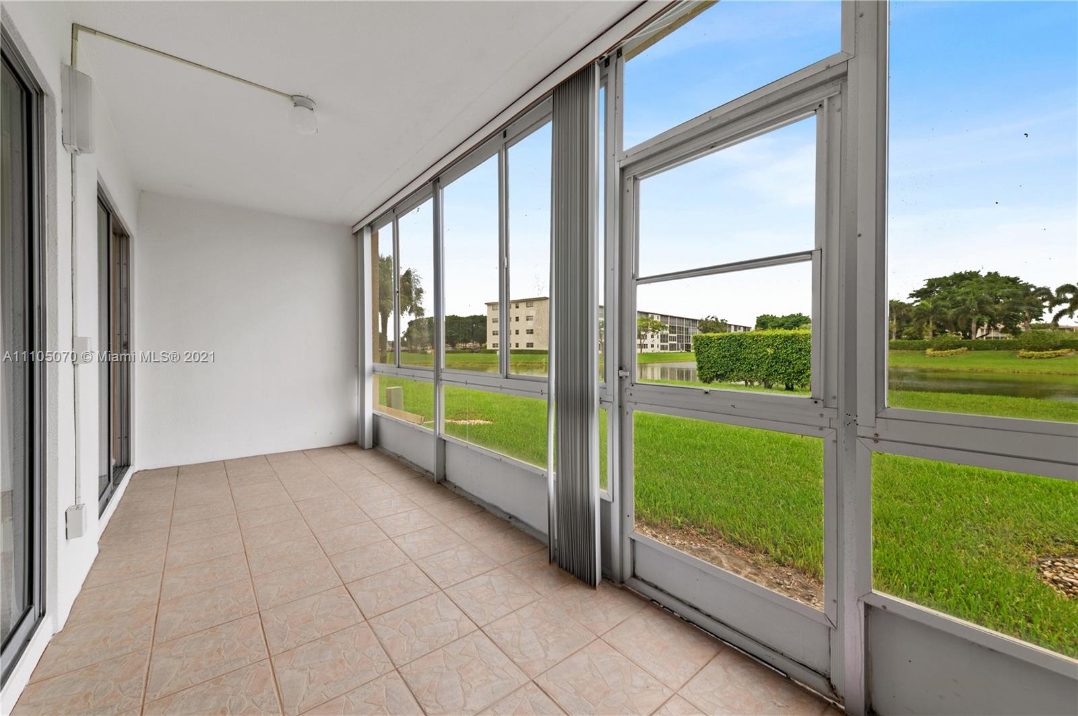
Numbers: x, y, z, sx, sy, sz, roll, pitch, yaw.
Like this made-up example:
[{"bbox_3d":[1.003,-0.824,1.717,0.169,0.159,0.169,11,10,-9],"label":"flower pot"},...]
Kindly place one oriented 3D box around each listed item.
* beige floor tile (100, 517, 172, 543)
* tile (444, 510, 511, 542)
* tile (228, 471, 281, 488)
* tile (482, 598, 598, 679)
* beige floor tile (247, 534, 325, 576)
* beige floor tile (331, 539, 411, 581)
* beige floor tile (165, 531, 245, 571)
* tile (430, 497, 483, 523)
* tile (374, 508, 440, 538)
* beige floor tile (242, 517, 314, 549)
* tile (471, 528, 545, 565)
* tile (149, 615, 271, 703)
[{"bbox_3d":[-2.456,1.027,2.395,0.282,0.010,0.315,0,0,-40],"label":"beige floor tile"},{"bbox_3d":[-0.389,1.072,2.480,0.323,0.010,0.323,1,0,-41],"label":"tile"},{"bbox_3d":[-2.431,1.044,3.332,0.323,0.010,0.323,1,0,-41],"label":"tile"},{"bbox_3d":[-0.002,1.062,1.497,0.315,0.010,0.315,0,0,-40],"label":"tile"},{"bbox_3d":[-1.359,1.054,2.091,0.323,0.010,0.323,1,0,-41],"label":"beige floor tile"},{"bbox_3d":[-0.893,1.061,2.051,0.323,0.010,0.323,1,0,-41],"label":"beige floor tile"},{"bbox_3d":[-1.811,1.047,2.123,0.323,0.010,0.323,1,0,-41],"label":"beige floor tile"},{"bbox_3d":[-0.589,1.058,2.678,0.315,0.010,0.315,2,-1,-41],"label":"tile"},{"bbox_3d":[-0.843,1.047,2.472,0.315,0.010,0.315,0,0,-40],"label":"tile"},{"bbox_3d":[-1.531,1.029,2.286,0.315,0.010,0.315,2,-1,-41],"label":"beige floor tile"},{"bbox_3d":[-0.178,1.064,2.187,0.315,0.010,0.315,2,-1,-41],"label":"tile"},{"bbox_3d":[-1.140,1.030,1.359,0.315,0.010,0.315,2,-1,-41],"label":"tile"}]

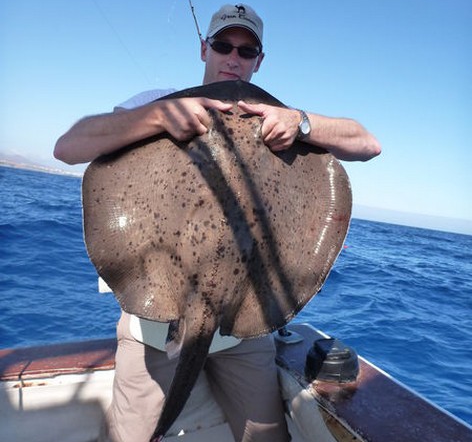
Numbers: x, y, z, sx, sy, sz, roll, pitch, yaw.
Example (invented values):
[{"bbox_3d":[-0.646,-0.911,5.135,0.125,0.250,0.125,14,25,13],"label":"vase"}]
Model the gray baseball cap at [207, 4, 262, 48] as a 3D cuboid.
[{"bbox_3d":[0.000,-0.603,1.570,0.172,0.135,0.260,11,12,-2],"label":"gray baseball cap"}]

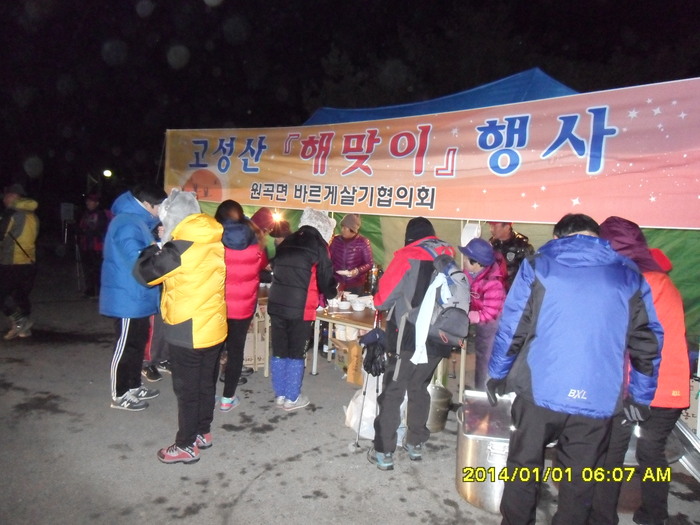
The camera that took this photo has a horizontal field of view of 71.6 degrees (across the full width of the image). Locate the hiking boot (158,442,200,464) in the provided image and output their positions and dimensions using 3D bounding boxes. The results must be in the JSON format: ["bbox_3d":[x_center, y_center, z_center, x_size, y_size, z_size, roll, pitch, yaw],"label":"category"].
[{"bbox_3d":[-1.048,1.169,2.985,0.280,0.120,0.110,3,8,5],"label":"hiking boot"}]

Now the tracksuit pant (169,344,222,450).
[{"bbox_3d":[-0.939,0.667,2.970,0.290,0.900,0.360,3,8,25],"label":"tracksuit pant"}]

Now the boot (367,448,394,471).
[{"bbox_3d":[0.189,1.202,3.054,0.105,0.130,0.270,-3,10,-32],"label":"boot"}]

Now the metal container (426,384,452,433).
[{"bbox_3d":[0.564,1.025,3.360,0.270,0.250,0.270,1,7,10],"label":"metal container"}]

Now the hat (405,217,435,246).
[{"bbox_3d":[0.425,-0.190,2.970,0.190,0.210,0.230,-2,-3,-25],"label":"hat"}]

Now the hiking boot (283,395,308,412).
[{"bbox_3d":[-0.408,1.060,3.700,0.260,0.100,0.100,-6,9,-33],"label":"hiking boot"}]

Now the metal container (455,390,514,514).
[{"bbox_3d":[0.829,1.004,2.620,0.470,0.420,0.490,1,7,13],"label":"metal container"}]

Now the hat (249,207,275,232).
[{"bbox_3d":[-0.838,-0.402,4.650,0.220,0.240,0.240,-1,7,0],"label":"hat"}]

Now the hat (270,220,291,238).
[{"bbox_3d":[-0.738,-0.337,5.150,0.200,0.190,0.230,2,6,-6],"label":"hat"}]

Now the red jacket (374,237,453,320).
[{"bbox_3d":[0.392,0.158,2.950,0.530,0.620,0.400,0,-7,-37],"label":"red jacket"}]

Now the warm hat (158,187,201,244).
[{"bbox_3d":[-1.005,-0.277,2.860,0.250,0.310,0.220,3,8,10],"label":"warm hat"}]

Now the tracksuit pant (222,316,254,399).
[{"bbox_3d":[-0.895,0.611,3.810,0.340,0.840,0.230,4,6,14],"label":"tracksuit pant"}]

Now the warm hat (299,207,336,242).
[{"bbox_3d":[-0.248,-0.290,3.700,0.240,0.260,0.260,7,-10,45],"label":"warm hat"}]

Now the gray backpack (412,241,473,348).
[{"bbox_3d":[0.534,0.190,2.800,0.320,0.560,0.270,-1,-3,-35],"label":"gray backpack"}]

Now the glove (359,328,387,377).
[{"bbox_3d":[0.143,0.571,3.080,0.120,0.300,0.160,-6,12,-45],"label":"glove"}]

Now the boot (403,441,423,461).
[{"bbox_3d":[0.401,1.193,3.164,0.105,0.130,0.270,-3,10,-32],"label":"boot"}]

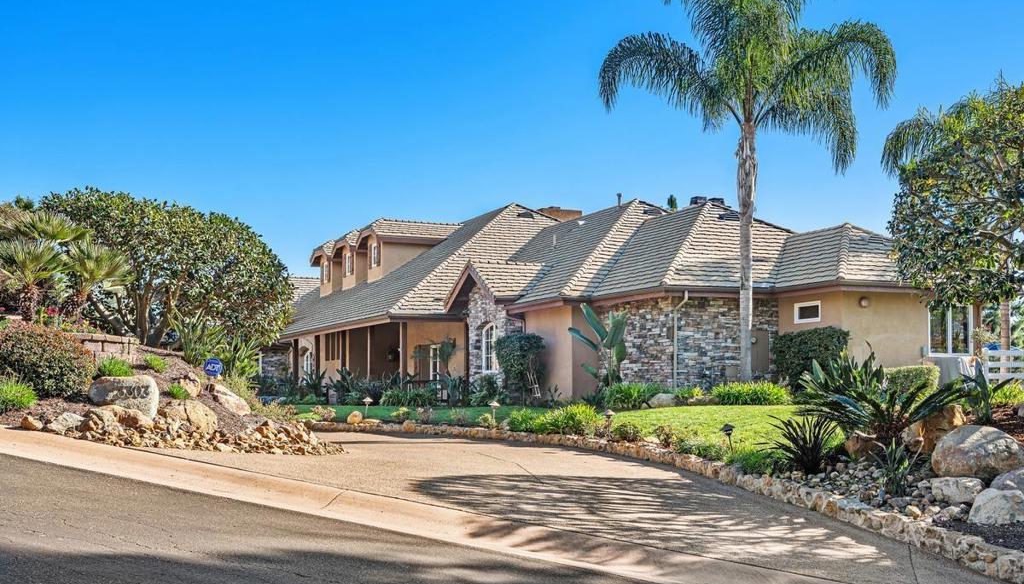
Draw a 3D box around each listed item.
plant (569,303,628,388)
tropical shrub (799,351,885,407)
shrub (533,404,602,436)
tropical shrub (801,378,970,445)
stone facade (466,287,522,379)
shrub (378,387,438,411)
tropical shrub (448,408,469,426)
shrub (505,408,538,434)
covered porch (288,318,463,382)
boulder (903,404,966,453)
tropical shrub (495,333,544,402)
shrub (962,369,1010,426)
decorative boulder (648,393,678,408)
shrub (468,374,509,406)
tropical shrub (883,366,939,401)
[{"bbox_3d":[2.137,1.362,27.000,1.450,2.200,1.200,0,-3,0],"label":"plant"},{"bbox_3d":[4.483,1.286,14.700,1.150,1.000,1.050,0,-3,0],"label":"tropical shrub"},{"bbox_3d":[1.019,2.384,20.200,1.270,0.620,1.000,0,-3,0],"label":"shrub"},{"bbox_3d":[4.458,1.438,13.000,2.000,0.880,1.850,0,-3,0],"label":"tropical shrub"},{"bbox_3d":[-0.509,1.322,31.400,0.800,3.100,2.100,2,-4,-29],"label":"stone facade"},{"bbox_3d":[-3.286,3.397,34.300,1.800,0.720,1.300,0,-4,-5],"label":"shrub"},{"bbox_3d":[-1.119,2.615,22.600,0.430,0.390,0.410,0,-3,0],"label":"tropical shrub"},{"bbox_3d":[0.185,2.497,21.000,0.660,0.520,0.620,0,-3,0],"label":"shrub"},{"bbox_3d":[-5.900,2.980,44.200,2.800,2.900,15.200,1,-5,-25],"label":"covered porch"},{"bbox_3d":[4.849,1.566,12.400,0.720,0.560,0.600,-2,-5,21],"label":"boulder"},{"bbox_3d":[0.217,2.202,31.300,1.480,2.050,1.400,-1,-4,0],"label":"tropical shrub"},{"bbox_3d":[5.929,1.318,13.500,0.620,0.720,0.600,-2,-5,23],"label":"shrub"},{"bbox_3d":[3.589,2.571,25.600,0.710,0.360,0.520,-1,-4,8],"label":"decorative boulder"},{"bbox_3d":[-0.718,3.008,33.000,1.250,1.080,1.200,0,-4,-1],"label":"shrub"},{"bbox_3d":[8.624,1.990,23.500,1.150,0.820,0.900,1,-5,-25],"label":"tropical shrub"}]

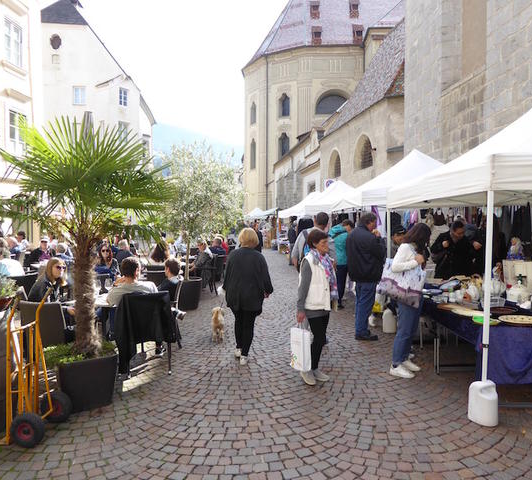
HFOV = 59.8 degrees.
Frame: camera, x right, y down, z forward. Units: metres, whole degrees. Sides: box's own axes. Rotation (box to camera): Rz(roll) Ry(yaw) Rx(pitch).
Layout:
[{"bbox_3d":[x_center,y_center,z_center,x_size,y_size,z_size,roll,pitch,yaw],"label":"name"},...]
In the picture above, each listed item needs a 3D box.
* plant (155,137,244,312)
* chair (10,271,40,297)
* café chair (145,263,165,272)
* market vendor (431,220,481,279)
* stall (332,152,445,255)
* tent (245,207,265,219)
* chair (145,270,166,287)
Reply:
[{"bbox_3d":[-1.280,-0.280,8.766,1.650,3.200,1.600,0,1,0],"label":"plant"},{"bbox_3d":[-3.534,0.936,6.541,0.580,0.870,0.550,1,2,44],"label":"chair"},{"bbox_3d":[-1.965,0.897,8.291,0.550,0.870,0.580,0,1,-6],"label":"café chair"},{"bbox_3d":[2.558,0.549,6.183,0.720,1.660,0.460,0,1,12],"label":"market vendor"},{"bbox_3d":[2.938,-0.246,9.068,3.050,3.080,3.050,0,1,-3],"label":"stall"},{"bbox_3d":[-0.813,-1.059,35.970,2.900,2.900,2.900,0,1,-6],"label":"tent"},{"bbox_3d":[-1.569,0.932,6.741,0.550,0.870,0.580,0,1,-3],"label":"chair"}]

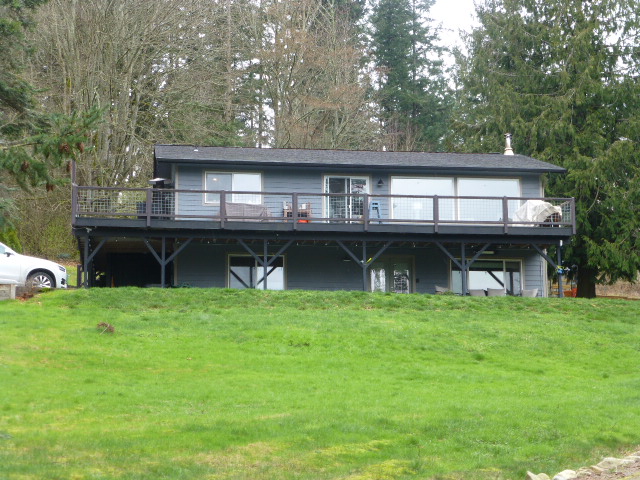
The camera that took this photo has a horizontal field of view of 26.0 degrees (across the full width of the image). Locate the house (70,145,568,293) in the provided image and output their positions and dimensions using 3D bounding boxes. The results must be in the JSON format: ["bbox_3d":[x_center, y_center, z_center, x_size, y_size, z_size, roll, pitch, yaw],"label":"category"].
[{"bbox_3d":[-0.260,-0.282,47.976,15.997,6.607,12.283,1,-10,-8],"label":"house"}]

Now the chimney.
[{"bbox_3d":[6.938,-3.516,50.860,0.370,0.848,0.370,1,-10,-8],"label":"chimney"}]

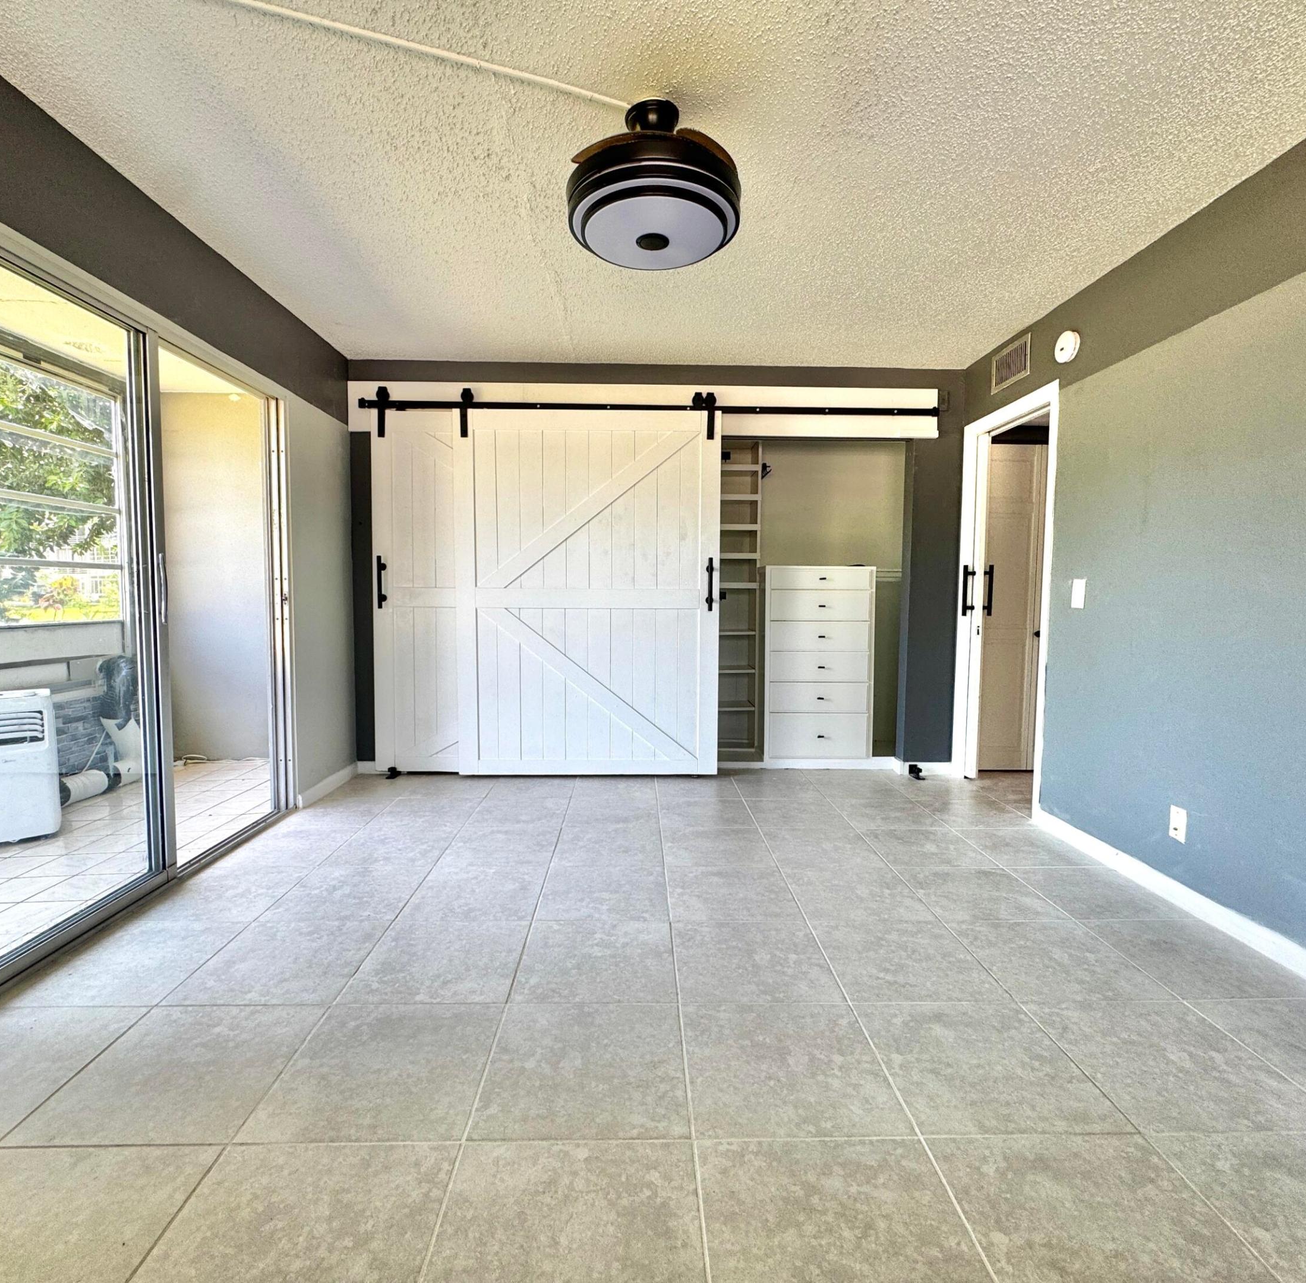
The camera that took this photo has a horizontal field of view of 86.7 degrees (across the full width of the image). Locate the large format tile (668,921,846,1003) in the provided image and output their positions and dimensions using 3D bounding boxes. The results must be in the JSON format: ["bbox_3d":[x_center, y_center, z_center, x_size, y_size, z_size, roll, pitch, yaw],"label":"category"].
[{"bbox_3d":[0.294,0.962,2.091,0.455,0.015,0.460,0,4,-1],"label":"large format tile"}]

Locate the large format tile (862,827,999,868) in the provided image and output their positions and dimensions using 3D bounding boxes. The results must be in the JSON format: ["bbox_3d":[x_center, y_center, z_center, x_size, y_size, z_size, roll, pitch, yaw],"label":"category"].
[{"bbox_3d":[1.187,0.895,3.008,0.454,0.010,0.454,0,4,-1],"label":"large format tile"}]

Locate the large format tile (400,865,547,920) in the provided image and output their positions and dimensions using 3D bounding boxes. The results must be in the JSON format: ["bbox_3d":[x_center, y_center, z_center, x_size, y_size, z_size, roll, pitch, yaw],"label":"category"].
[{"bbox_3d":[-0.632,0.917,2.510,0.455,0.010,0.455,0,4,-1],"label":"large format tile"}]

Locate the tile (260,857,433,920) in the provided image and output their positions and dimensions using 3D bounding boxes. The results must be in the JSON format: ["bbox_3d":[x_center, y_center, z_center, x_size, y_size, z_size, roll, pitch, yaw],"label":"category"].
[{"bbox_3d":[-1.089,0.913,2.498,0.455,0.010,0.455,0,4,-1],"label":"tile"}]

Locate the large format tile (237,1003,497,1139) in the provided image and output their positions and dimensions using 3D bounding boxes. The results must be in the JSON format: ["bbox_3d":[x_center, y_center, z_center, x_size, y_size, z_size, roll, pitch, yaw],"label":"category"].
[{"bbox_3d":[-0.609,0.982,1.599,0.455,0.010,0.455,0,4,-1],"label":"large format tile"}]

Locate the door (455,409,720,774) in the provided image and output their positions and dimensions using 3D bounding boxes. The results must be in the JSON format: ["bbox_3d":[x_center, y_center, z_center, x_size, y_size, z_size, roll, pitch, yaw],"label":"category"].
[{"bbox_3d":[-0.367,-0.257,3.979,1.501,2.075,0.040,0,4,-1],"label":"door"}]

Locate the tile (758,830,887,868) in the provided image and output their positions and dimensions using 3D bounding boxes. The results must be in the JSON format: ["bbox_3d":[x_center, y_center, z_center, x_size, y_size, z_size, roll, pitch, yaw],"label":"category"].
[{"bbox_3d":[0.727,0.896,3.001,0.455,0.010,0.455,0,4,-1],"label":"tile"}]

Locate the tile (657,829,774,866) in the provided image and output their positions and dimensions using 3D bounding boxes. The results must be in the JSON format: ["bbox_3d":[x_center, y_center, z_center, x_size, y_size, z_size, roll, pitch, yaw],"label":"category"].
[{"bbox_3d":[0.273,0.888,2.986,0.454,0.010,0.454,0,4,-1],"label":"tile"}]

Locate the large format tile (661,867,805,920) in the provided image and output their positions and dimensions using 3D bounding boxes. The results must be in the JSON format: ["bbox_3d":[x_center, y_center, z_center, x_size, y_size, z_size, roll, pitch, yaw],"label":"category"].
[{"bbox_3d":[0.282,0.925,2.534,0.455,0.010,0.455,0,4,-1],"label":"large format tile"}]

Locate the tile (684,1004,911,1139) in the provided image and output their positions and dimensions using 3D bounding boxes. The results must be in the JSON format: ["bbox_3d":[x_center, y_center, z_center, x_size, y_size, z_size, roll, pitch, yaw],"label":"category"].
[{"bbox_3d":[0.305,0.990,1.622,0.455,0.010,0.455,0,4,-1],"label":"tile"}]

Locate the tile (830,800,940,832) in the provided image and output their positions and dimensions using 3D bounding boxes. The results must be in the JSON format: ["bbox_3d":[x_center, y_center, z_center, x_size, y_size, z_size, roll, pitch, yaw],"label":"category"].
[{"bbox_3d":[1.176,0.874,3.509,0.455,0.015,0.460,0,4,-1],"label":"tile"}]

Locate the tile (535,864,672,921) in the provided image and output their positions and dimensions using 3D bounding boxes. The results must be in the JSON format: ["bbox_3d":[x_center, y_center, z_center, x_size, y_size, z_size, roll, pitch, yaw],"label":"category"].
[{"bbox_3d":[-0.173,0.917,2.519,0.454,0.010,0.454,0,4,-1],"label":"tile"}]

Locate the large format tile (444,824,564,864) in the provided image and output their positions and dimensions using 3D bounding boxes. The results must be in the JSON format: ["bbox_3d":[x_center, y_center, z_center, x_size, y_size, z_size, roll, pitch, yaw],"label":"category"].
[{"bbox_3d":[-0.647,0.890,2.997,0.455,0.015,0.460,0,4,-1],"label":"large format tile"}]

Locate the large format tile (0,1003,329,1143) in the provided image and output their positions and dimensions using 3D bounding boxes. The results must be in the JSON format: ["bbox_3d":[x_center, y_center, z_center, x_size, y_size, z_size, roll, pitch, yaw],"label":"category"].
[{"bbox_3d":[-1.071,0.982,1.590,0.455,0.015,0.460,0,4,-1],"label":"large format tile"}]

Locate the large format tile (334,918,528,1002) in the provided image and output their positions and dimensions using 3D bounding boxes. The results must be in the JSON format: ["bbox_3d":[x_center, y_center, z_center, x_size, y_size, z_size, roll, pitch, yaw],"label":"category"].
[{"bbox_3d":[-0.619,0.947,2.052,0.454,0.010,0.454,0,4,-1],"label":"large format tile"}]

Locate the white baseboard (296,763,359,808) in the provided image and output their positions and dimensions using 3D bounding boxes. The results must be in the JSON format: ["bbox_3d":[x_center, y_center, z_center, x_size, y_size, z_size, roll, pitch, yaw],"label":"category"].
[{"bbox_3d":[-1.750,0.767,3.749,0.015,0.080,0.658,0,4,-1],"label":"white baseboard"}]

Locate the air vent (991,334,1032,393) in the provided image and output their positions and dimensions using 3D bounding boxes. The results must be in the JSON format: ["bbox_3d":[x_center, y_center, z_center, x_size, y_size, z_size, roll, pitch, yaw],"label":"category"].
[{"bbox_3d":[1.895,-1.470,3.689,0.020,0.203,0.365,0,4,-1],"label":"air vent"}]

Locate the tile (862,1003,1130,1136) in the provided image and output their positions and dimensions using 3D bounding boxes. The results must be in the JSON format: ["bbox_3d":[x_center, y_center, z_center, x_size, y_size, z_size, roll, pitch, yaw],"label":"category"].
[{"bbox_3d":[0.764,0.997,1.637,0.455,0.015,0.460,0,4,-1],"label":"tile"}]

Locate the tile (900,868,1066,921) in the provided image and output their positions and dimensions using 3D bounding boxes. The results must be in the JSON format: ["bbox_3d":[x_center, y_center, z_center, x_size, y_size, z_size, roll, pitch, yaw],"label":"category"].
[{"bbox_3d":[1.200,0.938,2.579,0.455,0.015,0.460,0,4,-1],"label":"tile"}]

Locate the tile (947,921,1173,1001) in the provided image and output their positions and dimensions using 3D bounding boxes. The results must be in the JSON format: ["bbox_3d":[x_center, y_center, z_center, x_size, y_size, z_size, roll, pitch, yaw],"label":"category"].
[{"bbox_3d":[1.208,0.962,2.097,0.454,0.010,0.454,0,4,-1],"label":"tile"}]

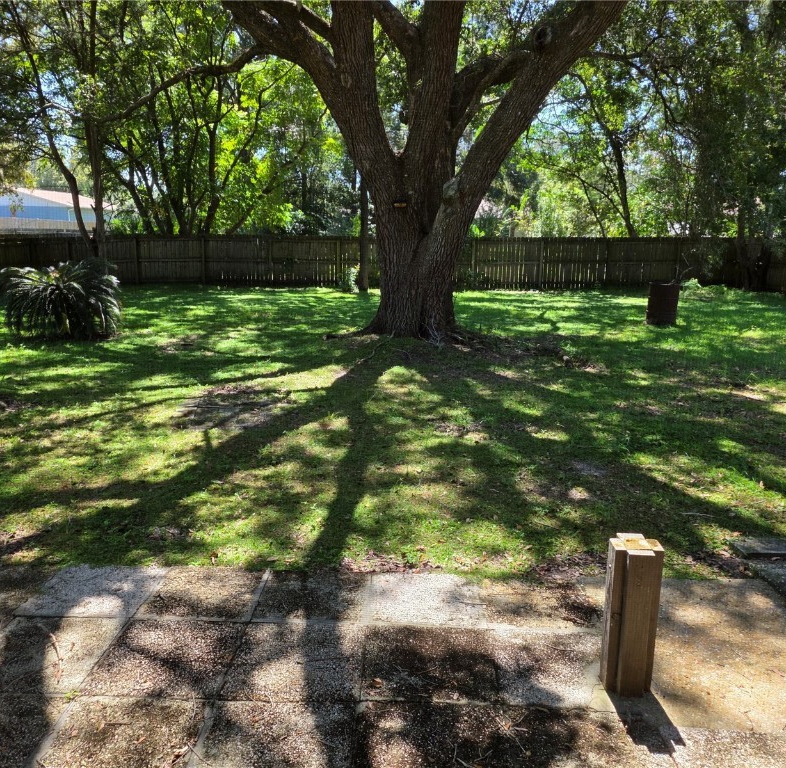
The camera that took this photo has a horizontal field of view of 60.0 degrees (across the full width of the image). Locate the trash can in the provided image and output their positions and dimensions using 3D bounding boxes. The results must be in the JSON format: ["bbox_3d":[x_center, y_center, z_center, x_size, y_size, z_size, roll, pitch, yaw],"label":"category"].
[{"bbox_3d":[5.466,-1.633,13.800,0.590,0.870,0.590,5,13,21],"label":"trash can"}]

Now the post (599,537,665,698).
[{"bbox_3d":[0.864,0.843,2.476,0.165,0.554,0.165,1,12,4],"label":"post"}]

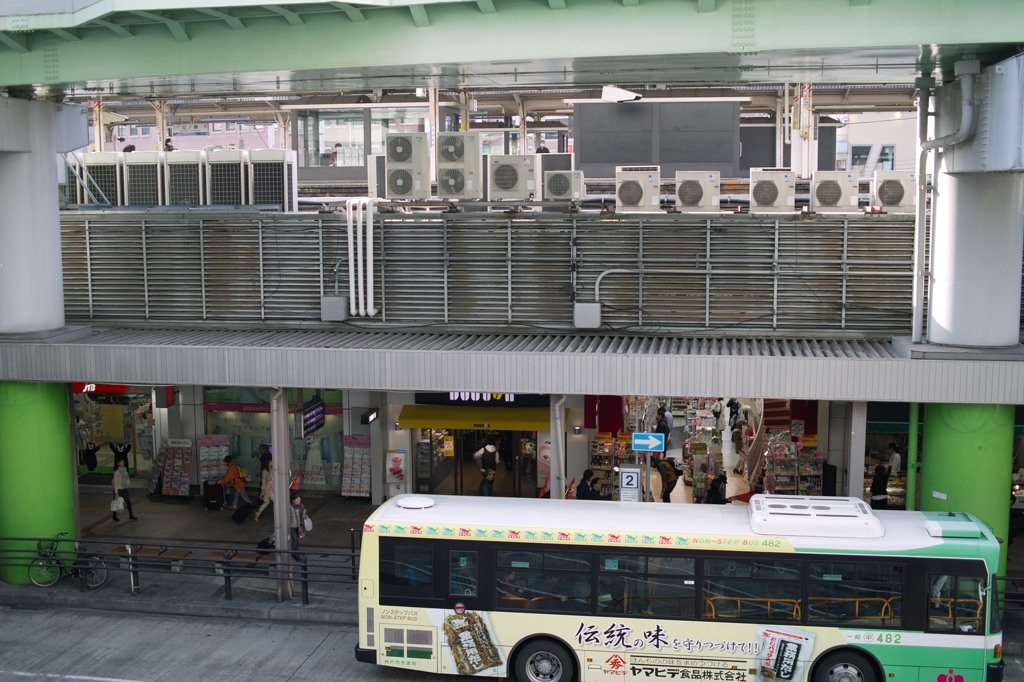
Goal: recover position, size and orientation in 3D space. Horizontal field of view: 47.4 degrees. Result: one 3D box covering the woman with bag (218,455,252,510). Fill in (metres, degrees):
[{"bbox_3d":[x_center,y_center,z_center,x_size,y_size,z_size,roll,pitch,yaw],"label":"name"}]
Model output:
[{"bbox_3d":[-7.374,3.733,31.023,0.800,1.420,0.550,-2,6,-13],"label":"woman with bag"}]

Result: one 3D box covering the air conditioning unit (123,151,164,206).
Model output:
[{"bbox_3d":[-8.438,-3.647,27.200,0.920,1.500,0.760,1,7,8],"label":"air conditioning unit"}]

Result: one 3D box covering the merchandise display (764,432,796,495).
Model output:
[{"bbox_3d":[7.093,3.427,30.715,0.820,1.950,0.450,1,6,10],"label":"merchandise display"}]

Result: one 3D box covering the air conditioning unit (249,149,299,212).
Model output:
[{"bbox_3d":[-5.632,-3.725,27.563,0.895,1.538,0.740,1,6,10],"label":"air conditioning unit"}]

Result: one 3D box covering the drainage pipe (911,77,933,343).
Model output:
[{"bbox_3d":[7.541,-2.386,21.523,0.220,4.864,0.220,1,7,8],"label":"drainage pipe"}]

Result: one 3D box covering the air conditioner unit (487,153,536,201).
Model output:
[{"bbox_3d":[0.048,-3.579,25.517,0.988,0.946,0.340,1,6,10],"label":"air conditioner unit"}]

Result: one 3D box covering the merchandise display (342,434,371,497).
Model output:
[{"bbox_3d":[-4.203,3.492,31.611,0.740,1.740,0.420,1,6,10],"label":"merchandise display"}]

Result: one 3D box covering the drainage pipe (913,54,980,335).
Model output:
[{"bbox_3d":[7.350,-2.208,19.841,0.530,4.750,2.480,1,6,10],"label":"drainage pipe"}]

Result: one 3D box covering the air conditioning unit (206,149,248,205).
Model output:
[{"bbox_3d":[-6.336,-3.552,26.535,0.900,1.500,0.720,1,6,10],"label":"air conditioning unit"}]

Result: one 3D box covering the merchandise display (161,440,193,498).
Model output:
[{"bbox_3d":[-8.762,3.398,30.511,0.841,1.657,0.440,1,7,8],"label":"merchandise display"}]

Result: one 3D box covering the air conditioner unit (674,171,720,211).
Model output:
[{"bbox_3d":[3.982,-3.164,24.867,0.925,0.888,0.340,1,6,10],"label":"air conditioner unit"}]

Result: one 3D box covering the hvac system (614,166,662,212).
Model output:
[{"bbox_3d":[2.732,-3.204,25.067,0.932,0.912,0.340,1,6,10],"label":"hvac system"}]

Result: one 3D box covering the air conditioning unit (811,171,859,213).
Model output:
[{"bbox_3d":[6.903,-3.170,24.842,0.893,0.867,0.330,1,7,8],"label":"air conditioning unit"}]

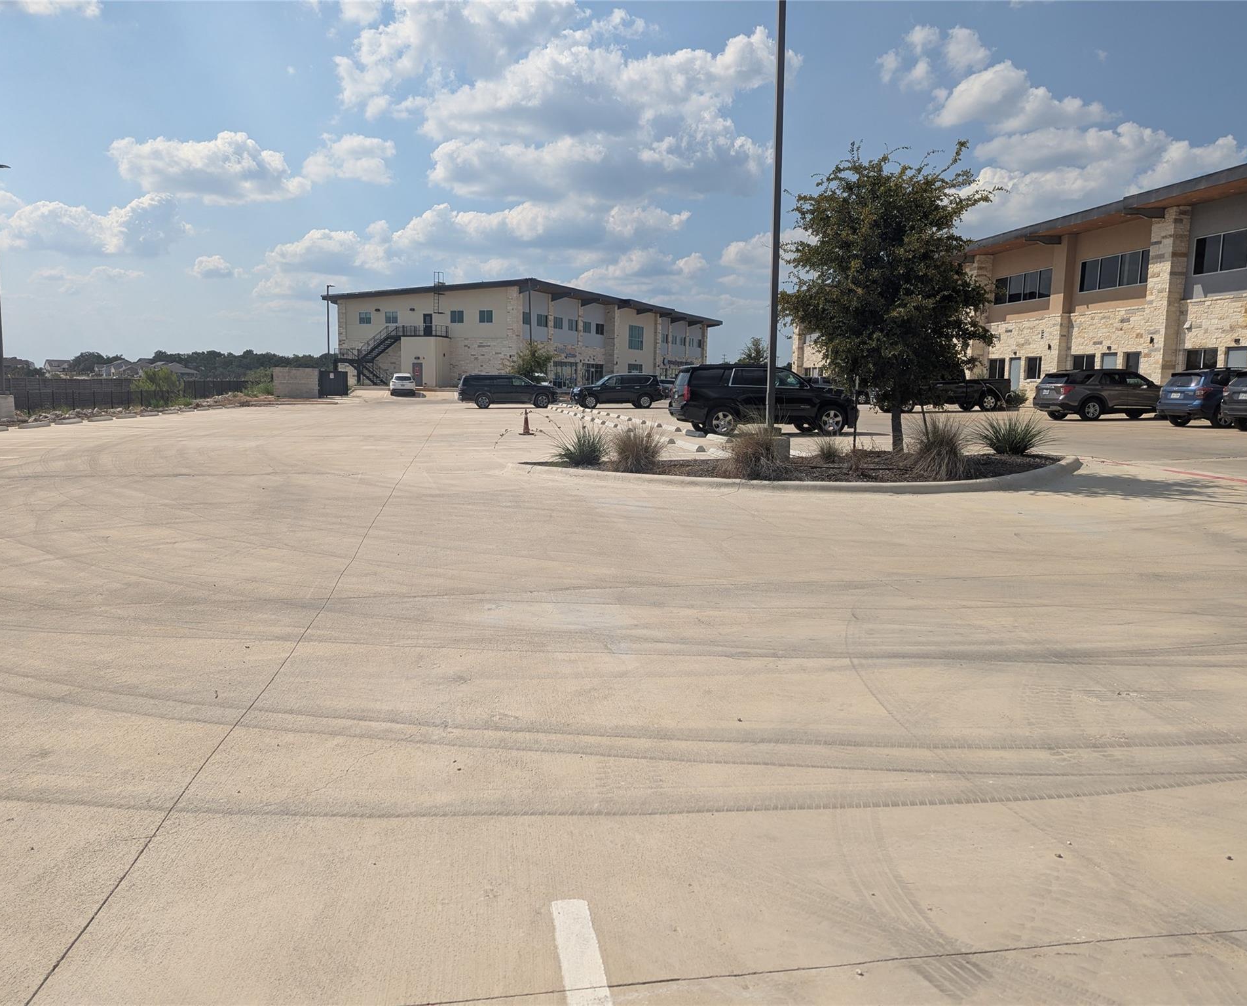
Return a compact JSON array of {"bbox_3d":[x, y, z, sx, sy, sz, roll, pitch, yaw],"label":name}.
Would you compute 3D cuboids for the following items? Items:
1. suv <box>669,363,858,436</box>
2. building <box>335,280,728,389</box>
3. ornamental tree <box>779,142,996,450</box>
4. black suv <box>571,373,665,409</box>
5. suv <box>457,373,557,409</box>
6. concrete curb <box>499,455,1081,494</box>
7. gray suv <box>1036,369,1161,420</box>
[{"bbox_3d":[3.828,-2.810,25.593,5.180,1.890,2.045,0,7,-10],"label":"suv"},{"bbox_3d":[-8.187,-17.651,105.419,21.796,9.300,47.158,5,8,25],"label":"building"},{"bbox_3d":[4.155,-3.188,14.461,3.250,4.780,3.250,0,7,-10],"label":"ornamental tree"},{"bbox_3d":[-0.273,-6.258,52.350,5.340,1.925,2.030,0,7,-10],"label":"black suv"},{"bbox_3d":[-6.725,-6.467,54.102,5.680,1.940,2.040,0,7,-10],"label":"suv"},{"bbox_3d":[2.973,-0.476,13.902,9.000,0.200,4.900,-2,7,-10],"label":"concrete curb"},{"bbox_3d":[17.096,-3.757,32.113,5.050,1.780,2.000,0,7,-10],"label":"gray suv"}]

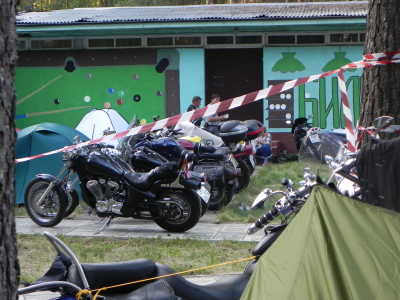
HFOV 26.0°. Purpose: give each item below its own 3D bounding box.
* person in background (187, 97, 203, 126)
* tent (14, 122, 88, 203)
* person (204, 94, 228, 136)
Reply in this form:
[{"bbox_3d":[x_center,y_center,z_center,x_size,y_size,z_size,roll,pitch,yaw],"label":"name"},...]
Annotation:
[{"bbox_3d":[-0.135,-0.438,21.205,0.380,1.750,0.500,2,3,32],"label":"person in background"},{"bbox_3d":[-2.600,0.152,14.626,1.650,1.230,2.100,-2,3,-29],"label":"tent"},{"bbox_3d":[0.363,-0.438,21.004,0.500,1.770,0.480,-3,4,-45],"label":"person"}]

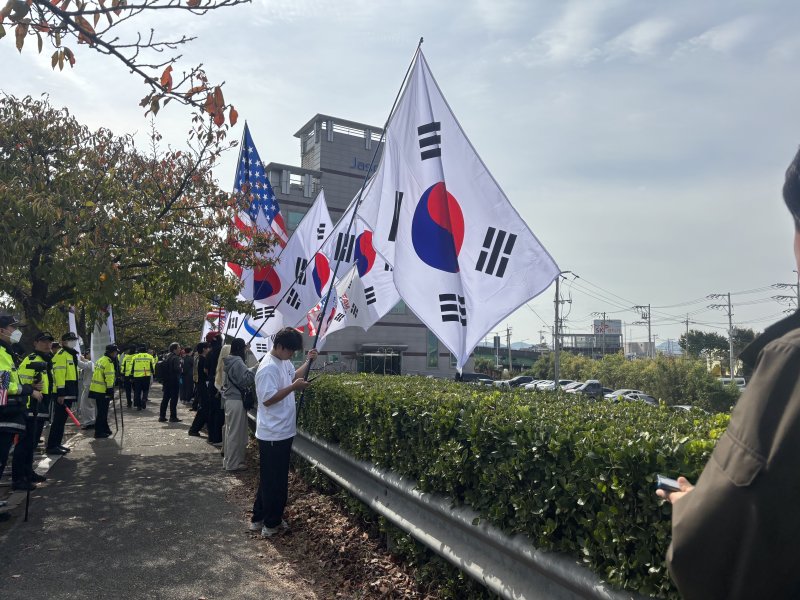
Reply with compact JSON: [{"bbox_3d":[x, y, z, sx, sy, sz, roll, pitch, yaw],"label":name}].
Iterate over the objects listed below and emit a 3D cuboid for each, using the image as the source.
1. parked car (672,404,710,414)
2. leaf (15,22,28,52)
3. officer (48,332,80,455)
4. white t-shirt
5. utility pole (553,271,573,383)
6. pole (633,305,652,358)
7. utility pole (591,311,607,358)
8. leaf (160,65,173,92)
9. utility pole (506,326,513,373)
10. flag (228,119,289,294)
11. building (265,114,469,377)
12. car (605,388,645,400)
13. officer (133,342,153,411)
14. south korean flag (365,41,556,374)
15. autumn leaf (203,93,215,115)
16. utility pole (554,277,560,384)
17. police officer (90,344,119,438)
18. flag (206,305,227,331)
[{"bbox_3d":[15.031,6.170,30.938,4.600,1.470,1.850,2,-5,-16],"label":"parked car"},{"bbox_3d":[-1.260,-0.874,2.000,0.047,0.100,0.030,3,-6,-31],"label":"leaf"},{"bbox_3d":[-4.969,1.377,8.900,0.370,1.760,0.500,0,-5,3],"label":"officer"},{"bbox_3d":[-1.061,0.822,5.120,0.340,0.730,0.480,-2,-6,16],"label":"white t-shirt"},{"bbox_3d":[11.358,3.215,42.000,1.400,10.300,0.500,-1,-6,14],"label":"utility pole"},{"bbox_3d":[35.185,6.597,86.848,2.690,11.900,0.600,2,-5,-6],"label":"pole"},{"bbox_3d":[34.263,8.050,103.355,2.590,11.880,0.600,2,-5,-6],"label":"utility pole"},{"bbox_3d":[-0.836,-0.792,2.150,0.042,0.097,0.035,1,-5,0],"label":"leaf"},{"bbox_3d":[16.136,7.804,89.657,0.300,8.000,0.300,1,-5,0],"label":"utility pole"},{"bbox_3d":[-2.134,-1.325,9.000,1.000,2.700,0.500,1,-6,-14],"label":"flag"},{"bbox_3d":[-5.382,-5.083,80.118,29.560,32.020,13.000,4,-6,-30],"label":"building"},{"bbox_3d":[19.789,8.562,52.500,4.700,1.460,1.840,5,-6,-38],"label":"car"},{"bbox_3d":[-6.899,2.076,16.100,0.550,1.750,0.380,2,-6,-19],"label":"officer"},{"bbox_3d":[0.480,-0.690,4.850,1.500,2.450,0.550,2,-5,-18],"label":"south korean flag"},{"bbox_3d":[-0.687,-0.703,2.150,0.042,0.077,0.030,1,-5,0],"label":"autumn leaf"},{"bbox_3d":[13.078,2.992,49.546,0.320,10.600,0.320,1,-5,0],"label":"utility pole"},{"bbox_3d":[-5.360,1.651,10.900,0.480,1.670,0.400,-4,-6,40],"label":"police officer"},{"bbox_3d":[-3.359,0.320,11.000,0.380,0.480,0.180,2,-6,-17],"label":"flag"}]

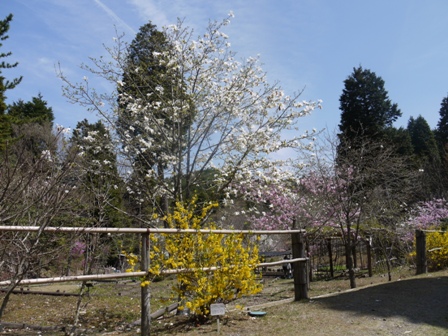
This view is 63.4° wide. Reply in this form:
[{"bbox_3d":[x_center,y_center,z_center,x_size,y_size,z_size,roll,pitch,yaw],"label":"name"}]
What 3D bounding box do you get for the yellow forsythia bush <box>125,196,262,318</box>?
[{"bbox_3d":[-0.377,1.212,4.969,1.900,1.616,1.600,0,-9,0],"label":"yellow forsythia bush"}]

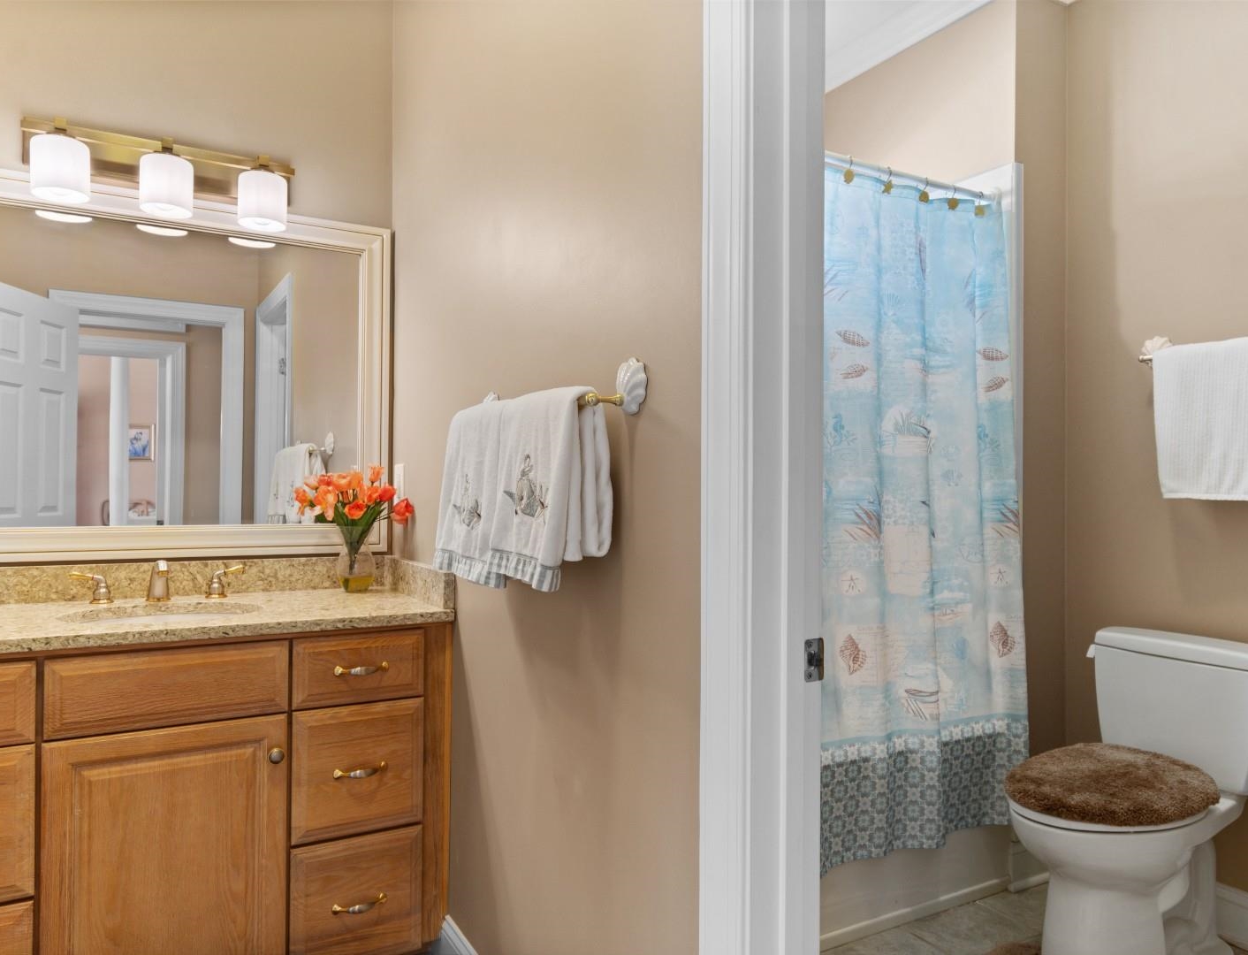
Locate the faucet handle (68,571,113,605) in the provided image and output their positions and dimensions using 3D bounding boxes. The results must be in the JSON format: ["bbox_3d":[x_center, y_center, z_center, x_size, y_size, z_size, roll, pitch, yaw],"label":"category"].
[{"bbox_3d":[-1.317,0.271,2.067,0.092,0.086,0.054,1,-1,-30],"label":"faucet handle"}]

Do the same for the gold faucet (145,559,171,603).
[{"bbox_3d":[-1.165,0.259,2.096,0.054,0.113,0.145,1,-1,-30],"label":"gold faucet"}]

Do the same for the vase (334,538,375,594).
[{"bbox_3d":[-0.756,0.231,2.360,0.106,0.180,0.106,1,-1,-30],"label":"vase"}]

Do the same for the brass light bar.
[{"bbox_3d":[-1.192,-0.812,2.180,0.613,0.108,0.090,1,-1,-30],"label":"brass light bar"}]

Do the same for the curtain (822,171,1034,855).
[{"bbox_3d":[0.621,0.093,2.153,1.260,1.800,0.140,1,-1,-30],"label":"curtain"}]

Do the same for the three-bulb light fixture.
[{"bbox_3d":[-1.173,-0.771,2.145,0.610,0.188,0.168,1,-1,-30],"label":"three-bulb light fixture"}]

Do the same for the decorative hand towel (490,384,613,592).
[{"bbox_3d":[-0.129,0.018,1.355,0.120,0.312,0.295,1,-1,-30],"label":"decorative hand towel"}]

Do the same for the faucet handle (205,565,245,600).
[{"bbox_3d":[-1.054,0.275,2.212,0.092,0.085,0.054,1,-1,-30],"label":"faucet handle"}]

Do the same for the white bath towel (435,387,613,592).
[{"bbox_3d":[-0.194,0.021,1.474,0.120,0.318,0.560,1,-1,-30],"label":"white bath towel"}]

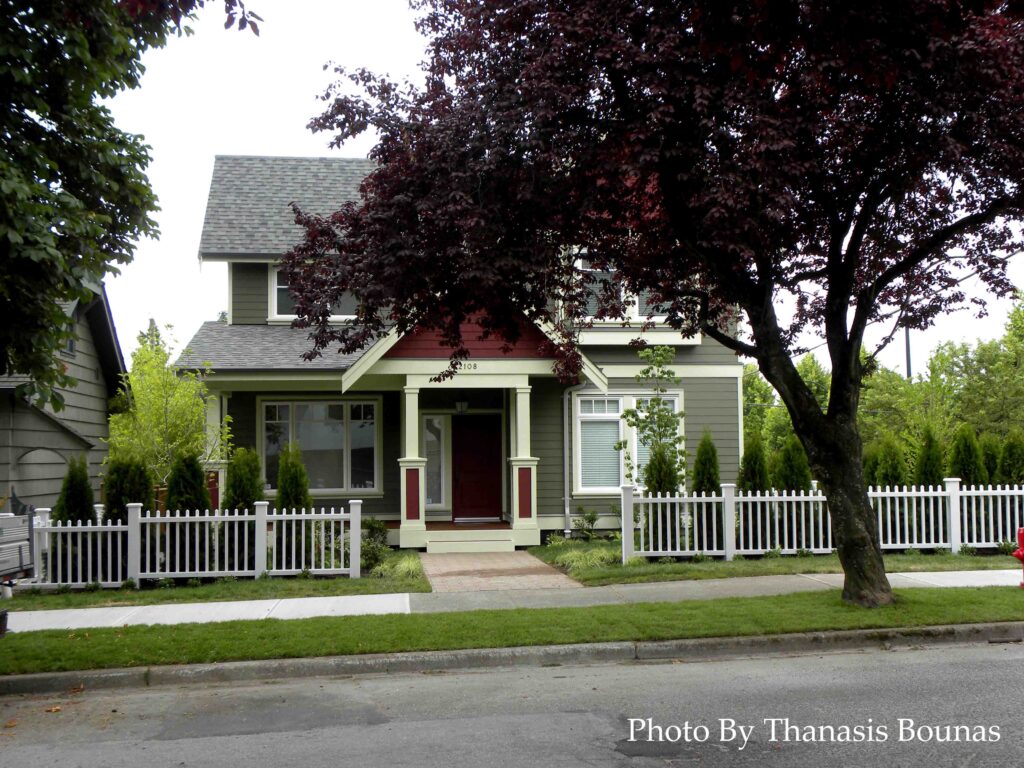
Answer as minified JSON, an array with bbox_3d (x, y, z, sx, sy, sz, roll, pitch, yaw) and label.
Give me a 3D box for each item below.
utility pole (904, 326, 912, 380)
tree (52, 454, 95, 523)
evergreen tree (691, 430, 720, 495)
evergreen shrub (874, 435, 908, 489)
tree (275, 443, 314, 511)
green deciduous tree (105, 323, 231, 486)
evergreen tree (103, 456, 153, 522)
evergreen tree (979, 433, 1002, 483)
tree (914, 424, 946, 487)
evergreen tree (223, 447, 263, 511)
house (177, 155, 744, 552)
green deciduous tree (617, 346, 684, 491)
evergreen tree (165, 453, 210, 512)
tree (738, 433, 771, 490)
[{"bbox_3d":[16.932,-0.915,51.791,0.220,9.200,0.220,0,-3,-6],"label":"utility pole"},{"bbox_3d":[-6.490,2.001,17.984,0.680,1.910,0.680,0,-3,-7],"label":"tree"},{"bbox_3d":[3.068,1.736,19.239,0.510,1.990,0.510,0,-3,-7],"label":"evergreen tree"},{"bbox_3d":[6.071,1.740,19.402,0.560,1.860,0.560,0,-3,-6],"label":"evergreen shrub"},{"bbox_3d":[-3.301,1.883,18.404,0.580,1.990,0.580,0,-3,-7],"label":"tree"},{"bbox_3d":[-5.499,0.979,19.416,1.980,3.940,1.800,0,-3,-6],"label":"green deciduous tree"},{"bbox_3d":[-5.691,2.020,17.950,0.740,1.890,0.700,0,-3,-6],"label":"evergreen tree"},{"bbox_3d":[8.184,1.773,20.760,0.500,1.880,0.500,0,-3,-7],"label":"evergreen tree"},{"bbox_3d":[6.784,1.667,19.726,0.500,2.010,0.500,0,-3,-7],"label":"tree"},{"bbox_3d":[-4.068,1.922,18.303,0.640,1.960,0.640,0,-3,-7],"label":"evergreen tree"},{"bbox_3d":[-1.032,-0.912,25.565,10.450,8.080,9.800,0,-3,-7],"label":"house"},{"bbox_3d":[2.341,1.070,20.206,1.180,3.400,1.100,0,-3,-6],"label":"green deciduous tree"},{"bbox_3d":[-4.827,1.971,18.042,0.700,1.900,0.680,0,-3,-6],"label":"evergreen tree"},{"bbox_3d":[3.776,1.733,18.961,0.560,1.920,0.560,0,-3,-6],"label":"tree"}]

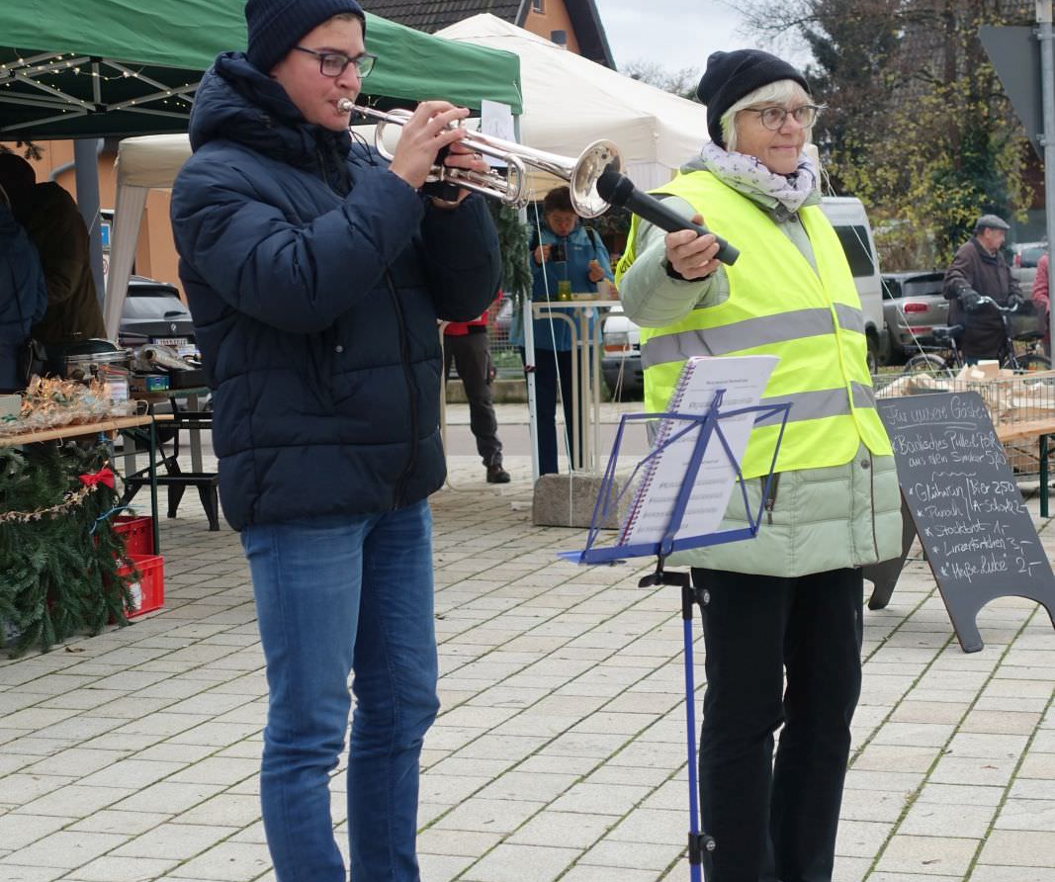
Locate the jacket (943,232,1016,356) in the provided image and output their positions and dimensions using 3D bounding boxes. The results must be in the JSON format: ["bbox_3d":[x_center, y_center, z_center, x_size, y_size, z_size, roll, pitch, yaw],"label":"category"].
[{"bbox_3d":[3.261,-1.036,17.000,0.450,0.880,0.560,3,6,44],"label":"jacket"}]

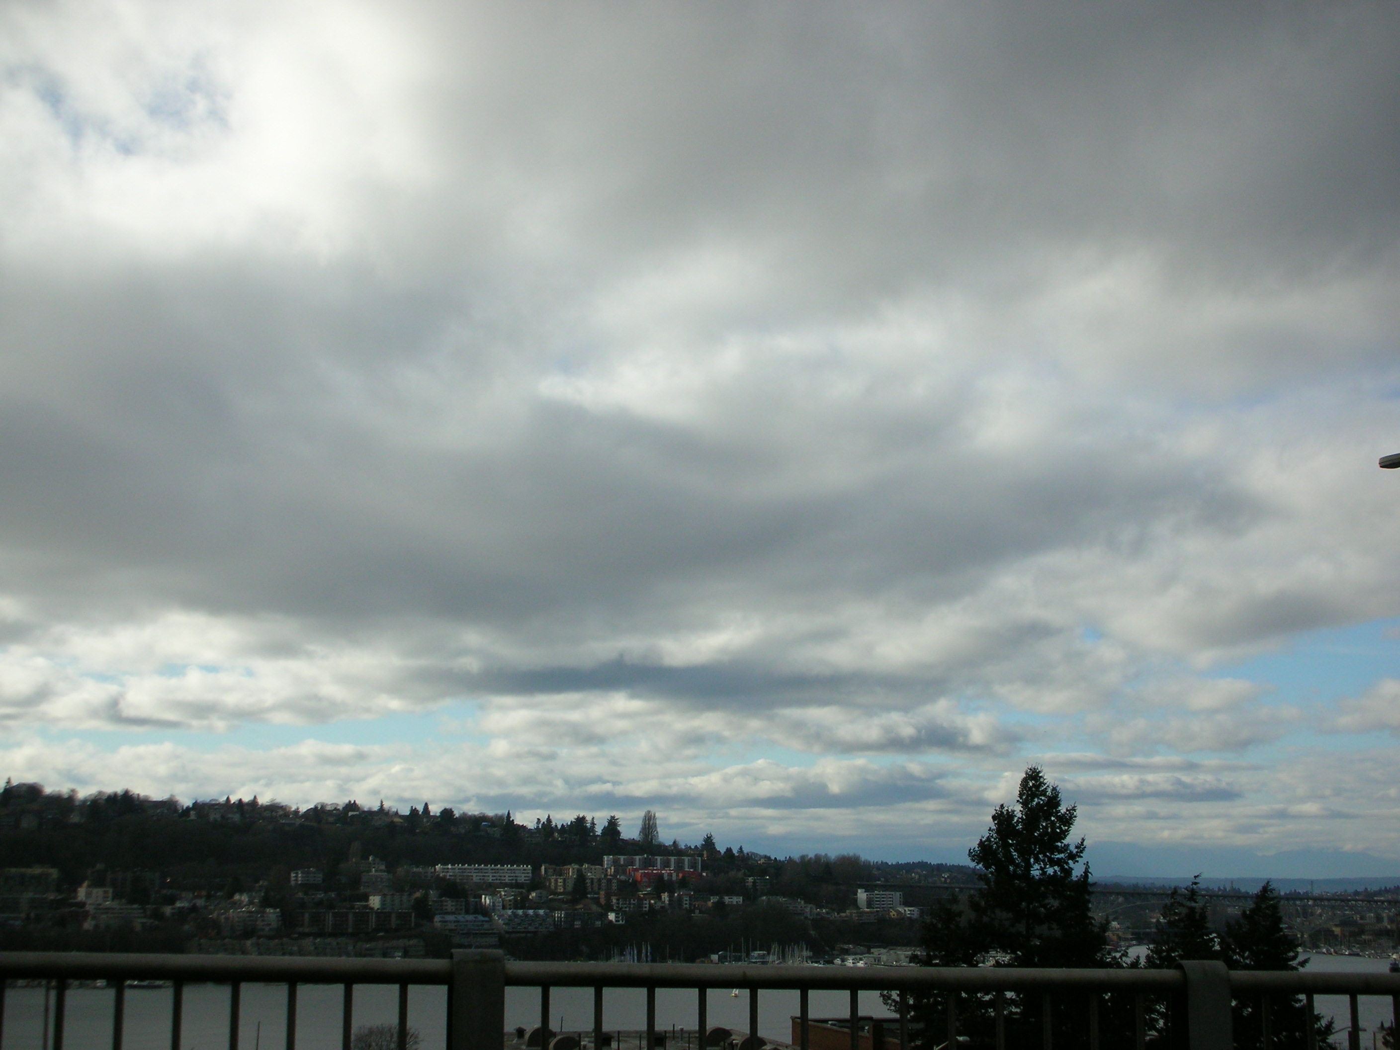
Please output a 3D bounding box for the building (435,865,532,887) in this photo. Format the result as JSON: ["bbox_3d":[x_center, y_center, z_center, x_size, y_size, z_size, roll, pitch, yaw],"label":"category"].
[{"bbox_3d":[-174.900,283.520,1733.280,77.210,16.060,14.000,4,-10,-22],"label":"building"}]

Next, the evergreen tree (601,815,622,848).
[{"bbox_3d":[-78.760,274.690,1918.840,18.460,30.510,18.460,0,-9,0],"label":"evergreen tree"}]

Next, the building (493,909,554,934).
[{"bbox_3d":[-127.600,286.710,1548.520,39.260,16.500,20.000,5,-10,-25],"label":"building"}]

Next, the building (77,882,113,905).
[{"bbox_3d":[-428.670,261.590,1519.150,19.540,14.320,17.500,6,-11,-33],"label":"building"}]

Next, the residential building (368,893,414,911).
[{"bbox_3d":[-224.900,274.600,1560.130,27.220,12.380,20.000,6,-11,-30],"label":"residential building"}]

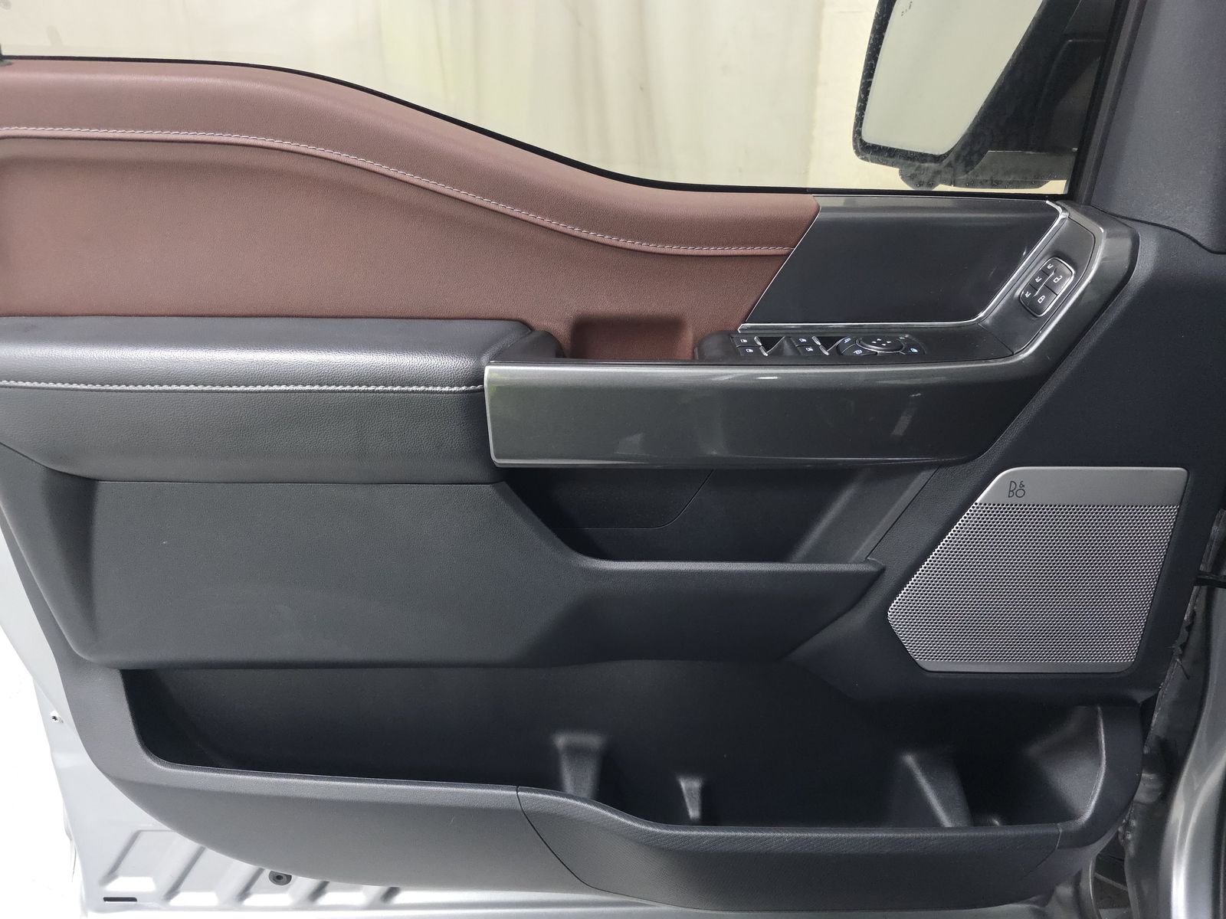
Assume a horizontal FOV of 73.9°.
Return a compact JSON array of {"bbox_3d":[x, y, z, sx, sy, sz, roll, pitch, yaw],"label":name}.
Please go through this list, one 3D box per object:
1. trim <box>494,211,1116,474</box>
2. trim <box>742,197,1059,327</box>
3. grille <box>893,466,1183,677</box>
[{"bbox_3d":[0.169,-0.109,0.668,0.530,0.197,0.133,0,19,0],"label":"trim"},{"bbox_3d":[0.243,-0.177,0.705,0.262,0.115,0.051,0,19,0],"label":"trim"},{"bbox_3d":[0.382,0.101,0.758,0.248,0.211,0.025,0,19,-1],"label":"grille"}]

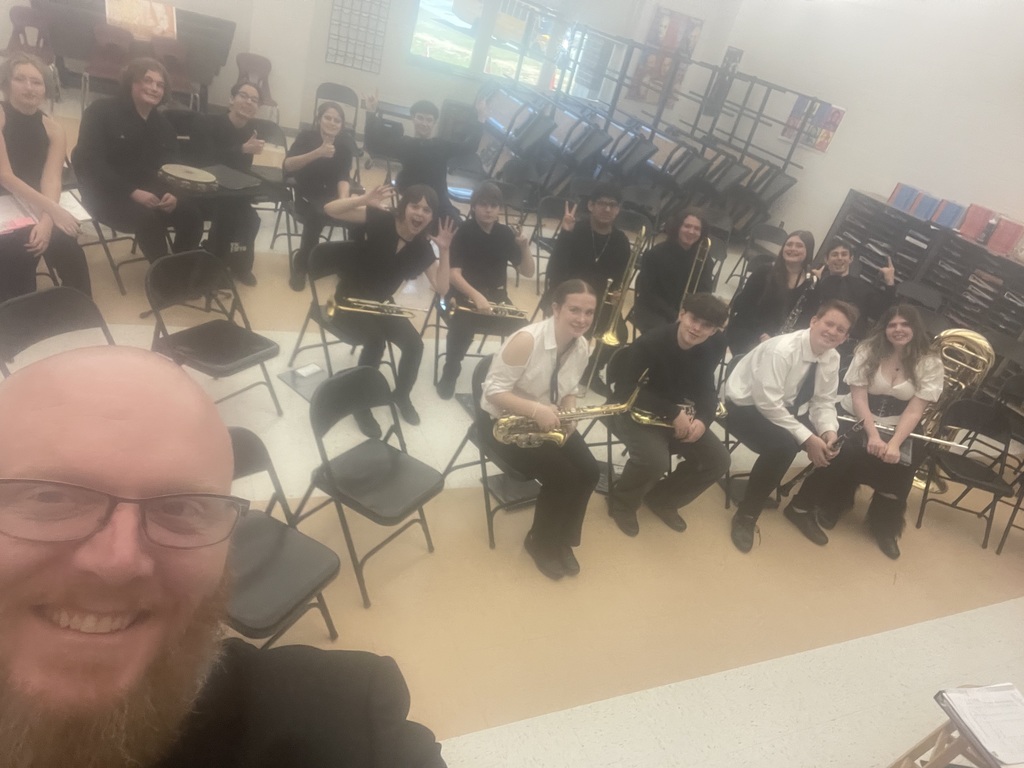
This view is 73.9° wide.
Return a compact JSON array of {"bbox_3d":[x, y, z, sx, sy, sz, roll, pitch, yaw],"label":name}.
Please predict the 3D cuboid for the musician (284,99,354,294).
[{"bbox_3d":[-1.373,-1.343,4.821,0.520,1.200,0.750,1,32,-26],"label":"musician"}]

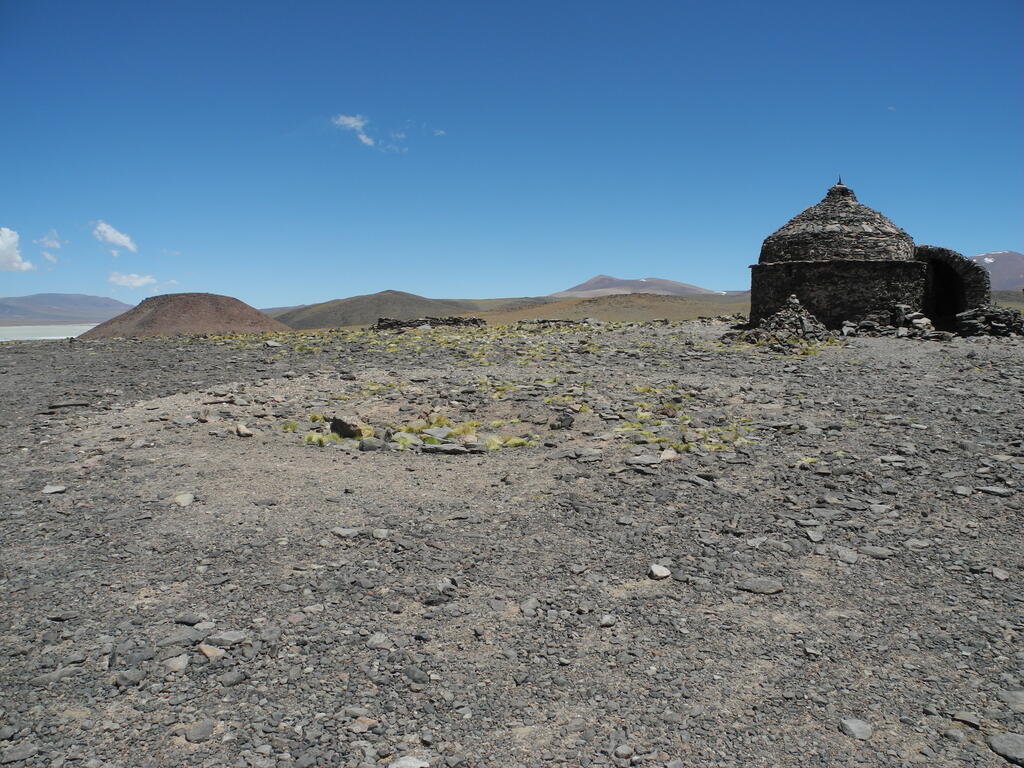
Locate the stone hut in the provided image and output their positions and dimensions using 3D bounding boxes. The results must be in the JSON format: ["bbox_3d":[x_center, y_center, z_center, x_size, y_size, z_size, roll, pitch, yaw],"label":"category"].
[{"bbox_3d":[9.770,-3.505,22.811,6.079,4.111,4.554,2,5,21],"label":"stone hut"}]

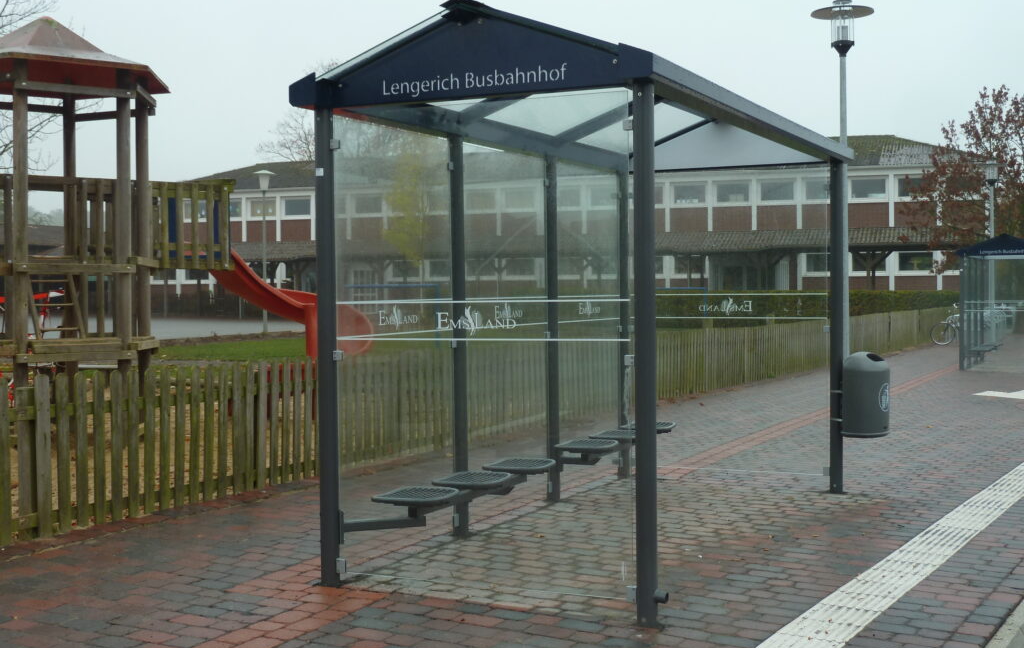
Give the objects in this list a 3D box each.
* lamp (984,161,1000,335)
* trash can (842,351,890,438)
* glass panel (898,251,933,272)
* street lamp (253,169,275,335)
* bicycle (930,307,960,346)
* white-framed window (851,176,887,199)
[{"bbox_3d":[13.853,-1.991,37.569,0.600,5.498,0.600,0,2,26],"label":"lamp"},{"bbox_3d":[2.489,0.486,9.106,0.340,0.605,0.330,0,2,28],"label":"trash can"},{"bbox_3d":[17.856,-2.766,57.600,1.430,0.940,0.100,0,2,20],"label":"glass panel"},{"bbox_3d":[-7.941,-2.332,42.066,0.700,5.276,0.700,-1,1,0],"label":"street lamp"},{"bbox_3d":[12.901,0.069,37.320,1.750,1.100,0.600,0,2,18],"label":"bicycle"},{"bbox_3d":[15.968,-6.114,58.300,1.500,0.980,0.100,0,2,20],"label":"white-framed window"}]

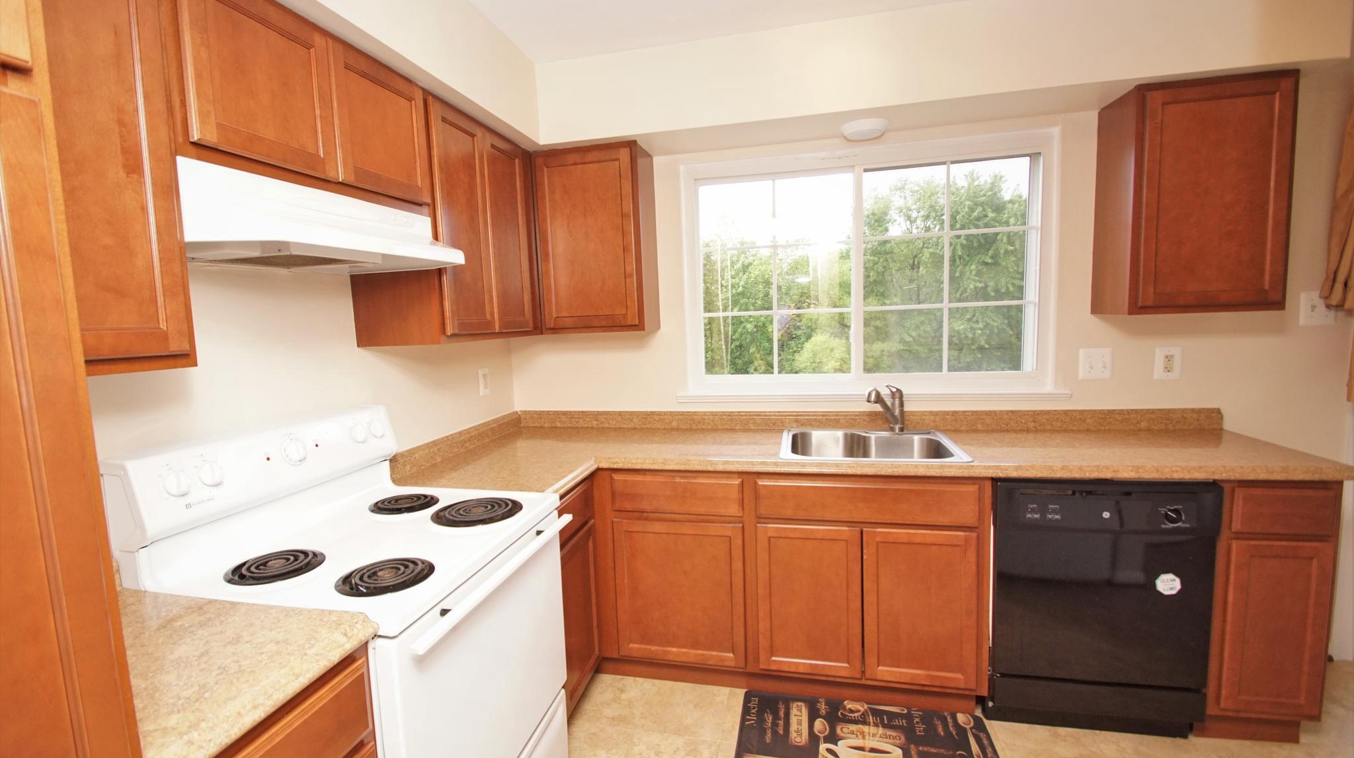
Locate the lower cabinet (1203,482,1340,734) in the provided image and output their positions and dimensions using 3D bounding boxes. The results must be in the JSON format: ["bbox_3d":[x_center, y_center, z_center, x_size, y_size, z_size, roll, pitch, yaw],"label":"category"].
[{"bbox_3d":[1.871,0.707,2.009,0.312,0.875,0.625,-1,6,13],"label":"lower cabinet"}]

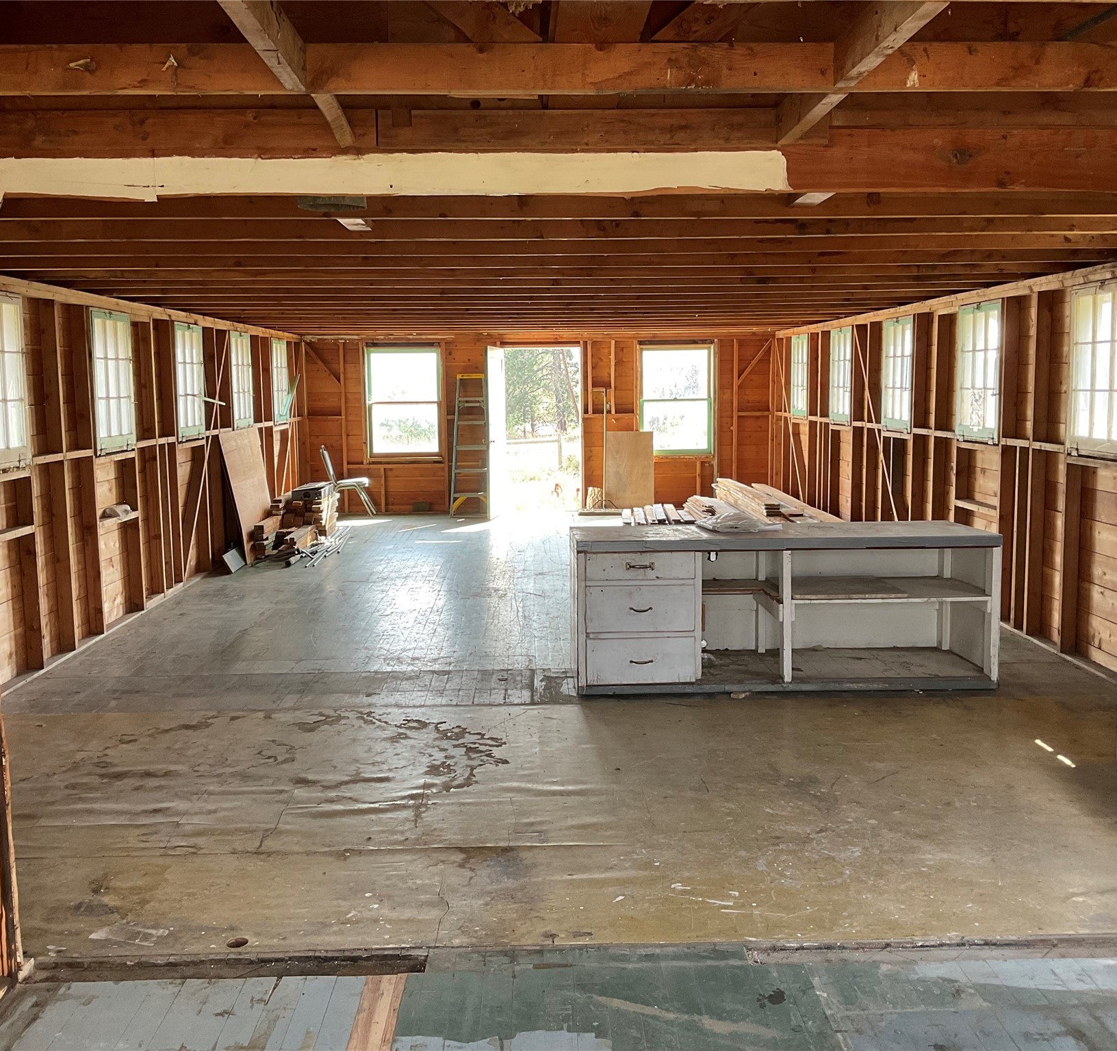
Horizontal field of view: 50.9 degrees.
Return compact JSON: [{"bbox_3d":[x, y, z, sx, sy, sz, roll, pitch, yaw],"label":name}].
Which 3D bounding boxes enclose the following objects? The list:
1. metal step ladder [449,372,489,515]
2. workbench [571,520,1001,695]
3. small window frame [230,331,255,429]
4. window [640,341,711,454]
[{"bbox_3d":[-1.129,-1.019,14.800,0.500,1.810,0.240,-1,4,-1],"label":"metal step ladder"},{"bbox_3d":[1.222,0.440,6.645,2.270,0.830,0.775,-1,7,-2],"label":"workbench"},{"bbox_3d":[-3.192,-1.460,11.885,0.050,0.965,0.785,-1,7,-1],"label":"small window frame"},{"bbox_3d":[1.510,-1.608,15.032,0.944,1.418,0.100,-1,7,-1],"label":"window"}]

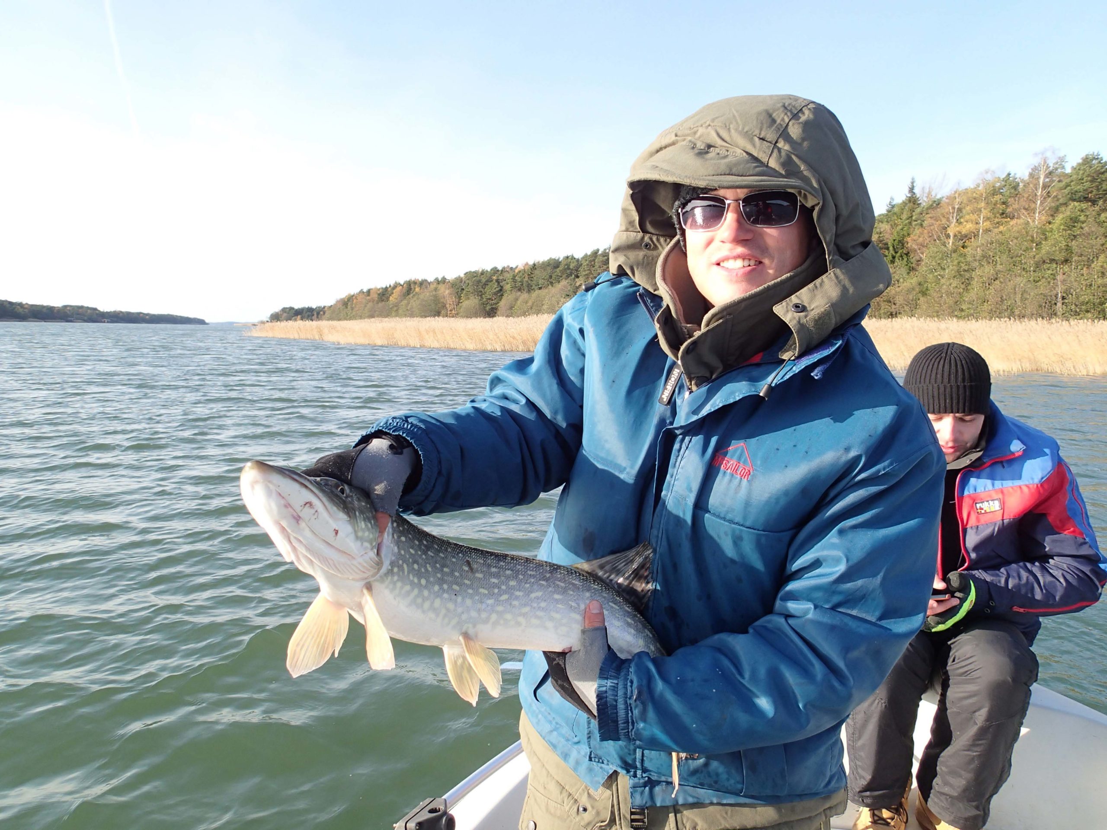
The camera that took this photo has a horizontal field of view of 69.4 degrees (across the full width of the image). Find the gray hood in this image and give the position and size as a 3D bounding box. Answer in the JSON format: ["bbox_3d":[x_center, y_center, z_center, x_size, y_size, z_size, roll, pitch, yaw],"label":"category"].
[{"bbox_3d":[0.257,-0.228,1.030,0.310,0.355,0.320,3,8,27],"label":"gray hood"}]

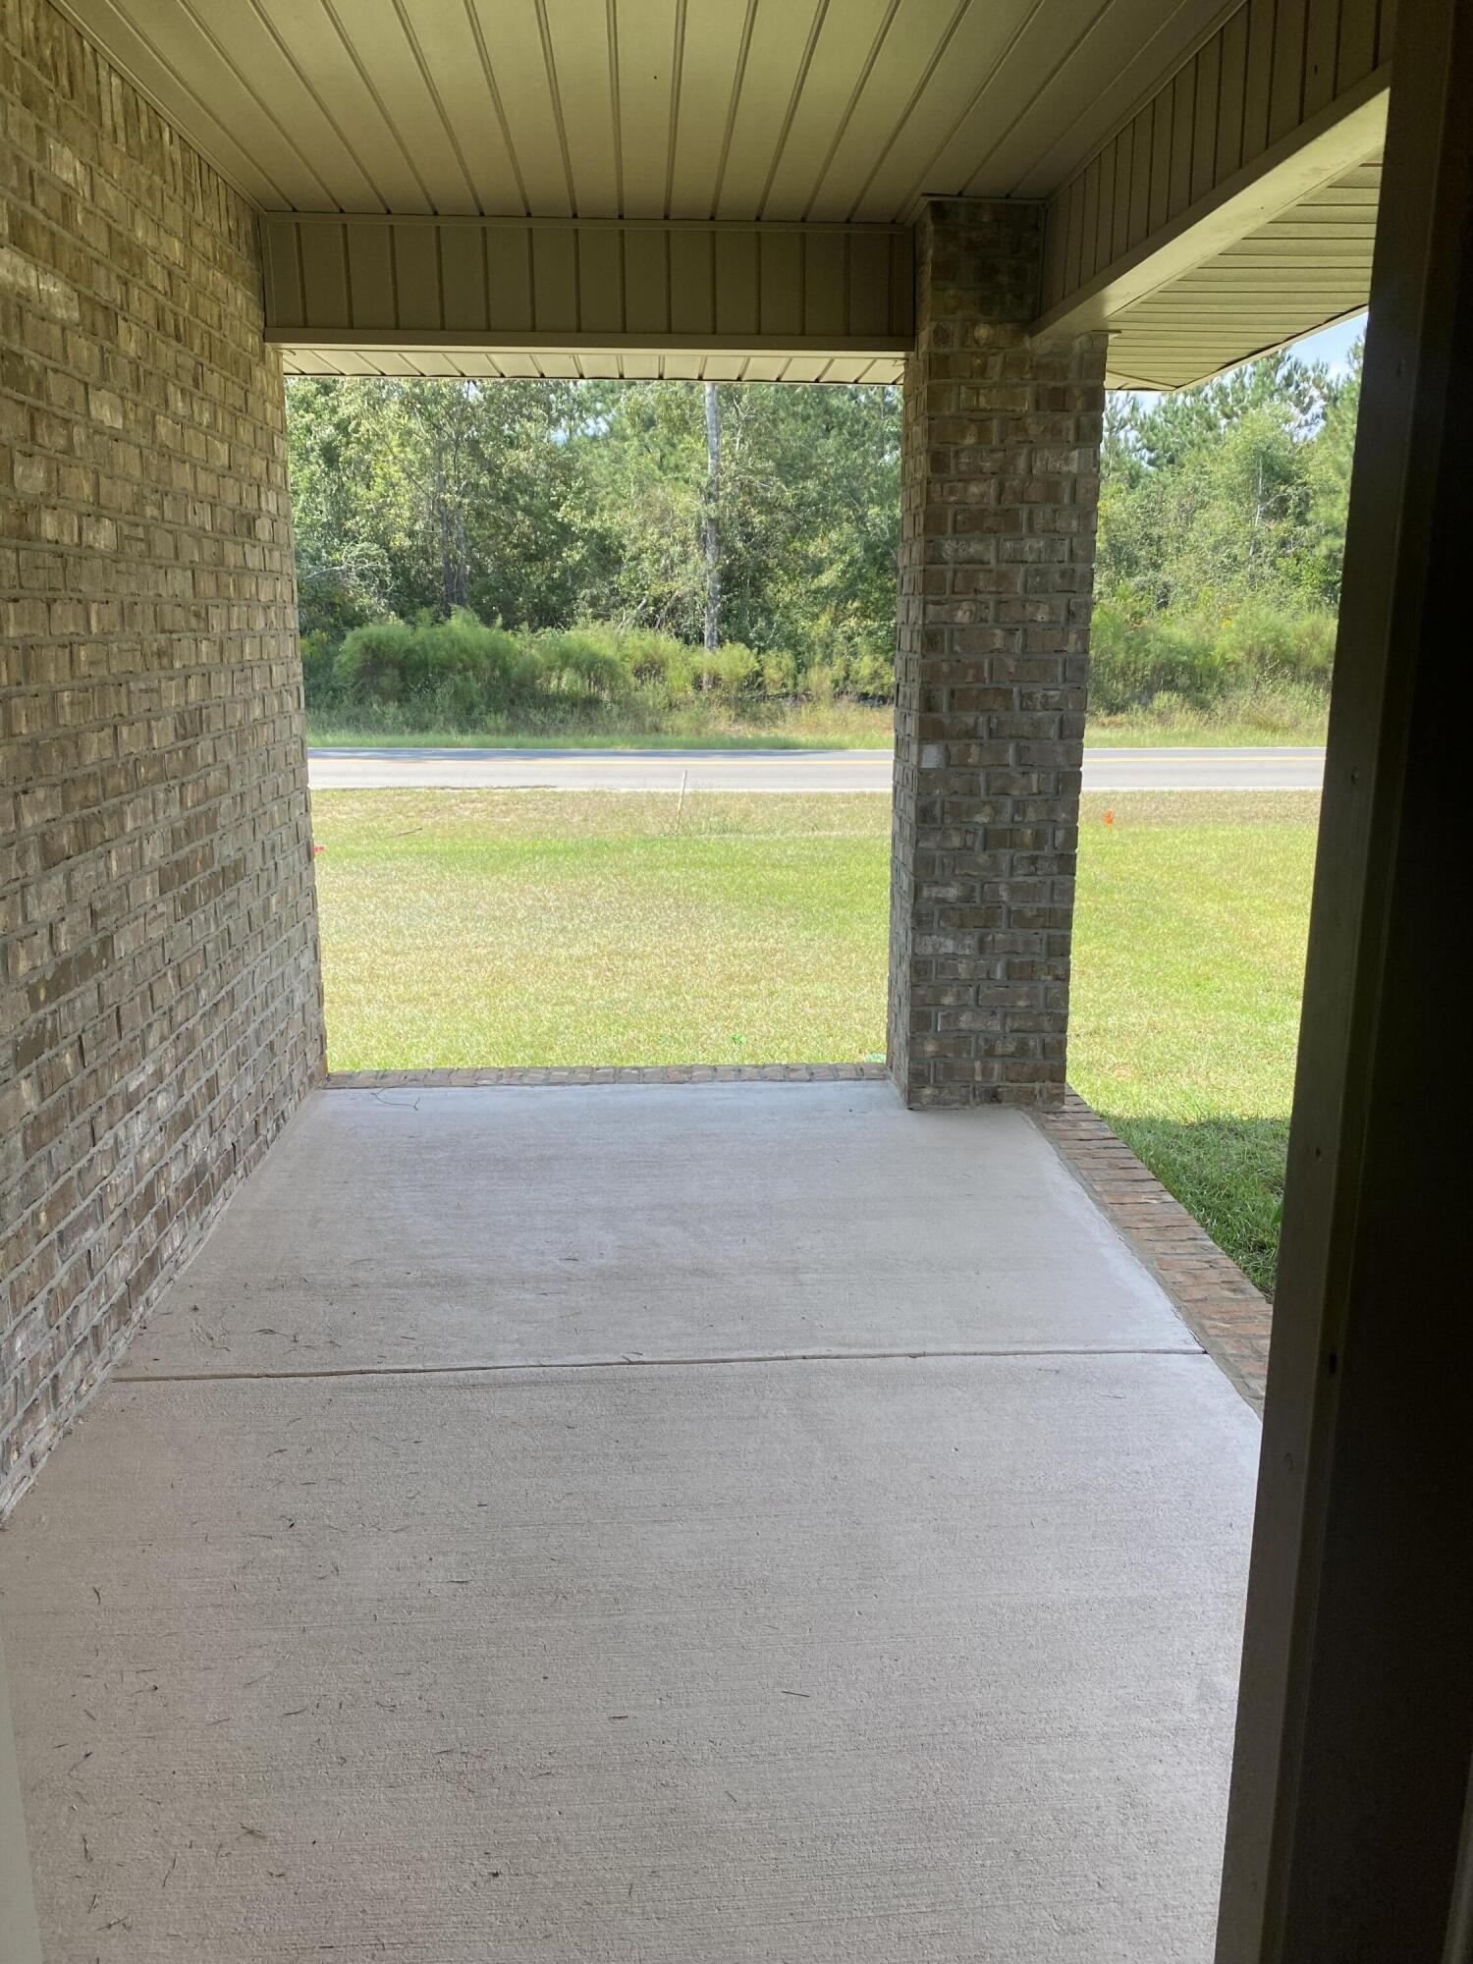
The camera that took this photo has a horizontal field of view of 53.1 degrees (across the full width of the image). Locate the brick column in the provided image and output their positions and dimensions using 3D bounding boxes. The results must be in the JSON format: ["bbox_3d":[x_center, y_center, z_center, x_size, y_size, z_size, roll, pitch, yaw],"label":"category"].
[{"bbox_3d":[0.759,-0.899,4.448,0.495,2.546,0.395,-1,14,-3],"label":"brick column"}]

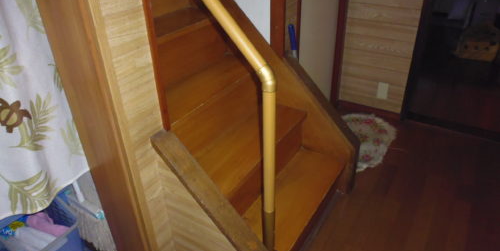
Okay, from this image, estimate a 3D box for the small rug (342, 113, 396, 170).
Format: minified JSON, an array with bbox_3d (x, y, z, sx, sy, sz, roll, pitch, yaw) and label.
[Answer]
[{"bbox_3d":[0.695,0.091,2.284,0.454,0.020,0.750,17,36,29],"label":"small rug"}]

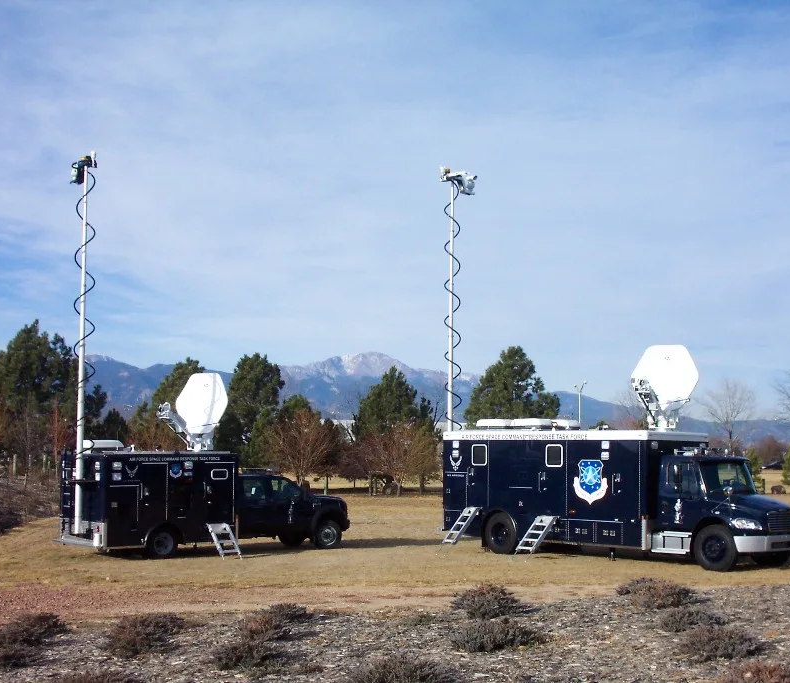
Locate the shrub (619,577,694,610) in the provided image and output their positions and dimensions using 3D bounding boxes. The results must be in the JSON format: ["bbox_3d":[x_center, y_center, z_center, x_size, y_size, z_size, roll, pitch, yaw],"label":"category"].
[{"bbox_3d":[4.205,4.068,21.500,1.240,0.430,1.050,0,-5,0],"label":"shrub"}]

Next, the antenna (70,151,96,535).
[{"bbox_3d":[-7.934,0.025,33.900,0.600,9.700,0.500,0,-5,0],"label":"antenna"}]

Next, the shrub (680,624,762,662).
[{"bbox_3d":[3.384,3.140,13.900,0.853,0.369,0.800,1,-5,0],"label":"shrub"}]

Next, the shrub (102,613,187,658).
[{"bbox_3d":[-3.279,3.848,17.500,1.080,0.470,0.950,0,-5,0],"label":"shrub"}]

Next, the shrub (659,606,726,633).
[{"bbox_3d":[4.147,3.888,18.700,0.900,0.300,0.750,0,-5,0],"label":"shrub"}]

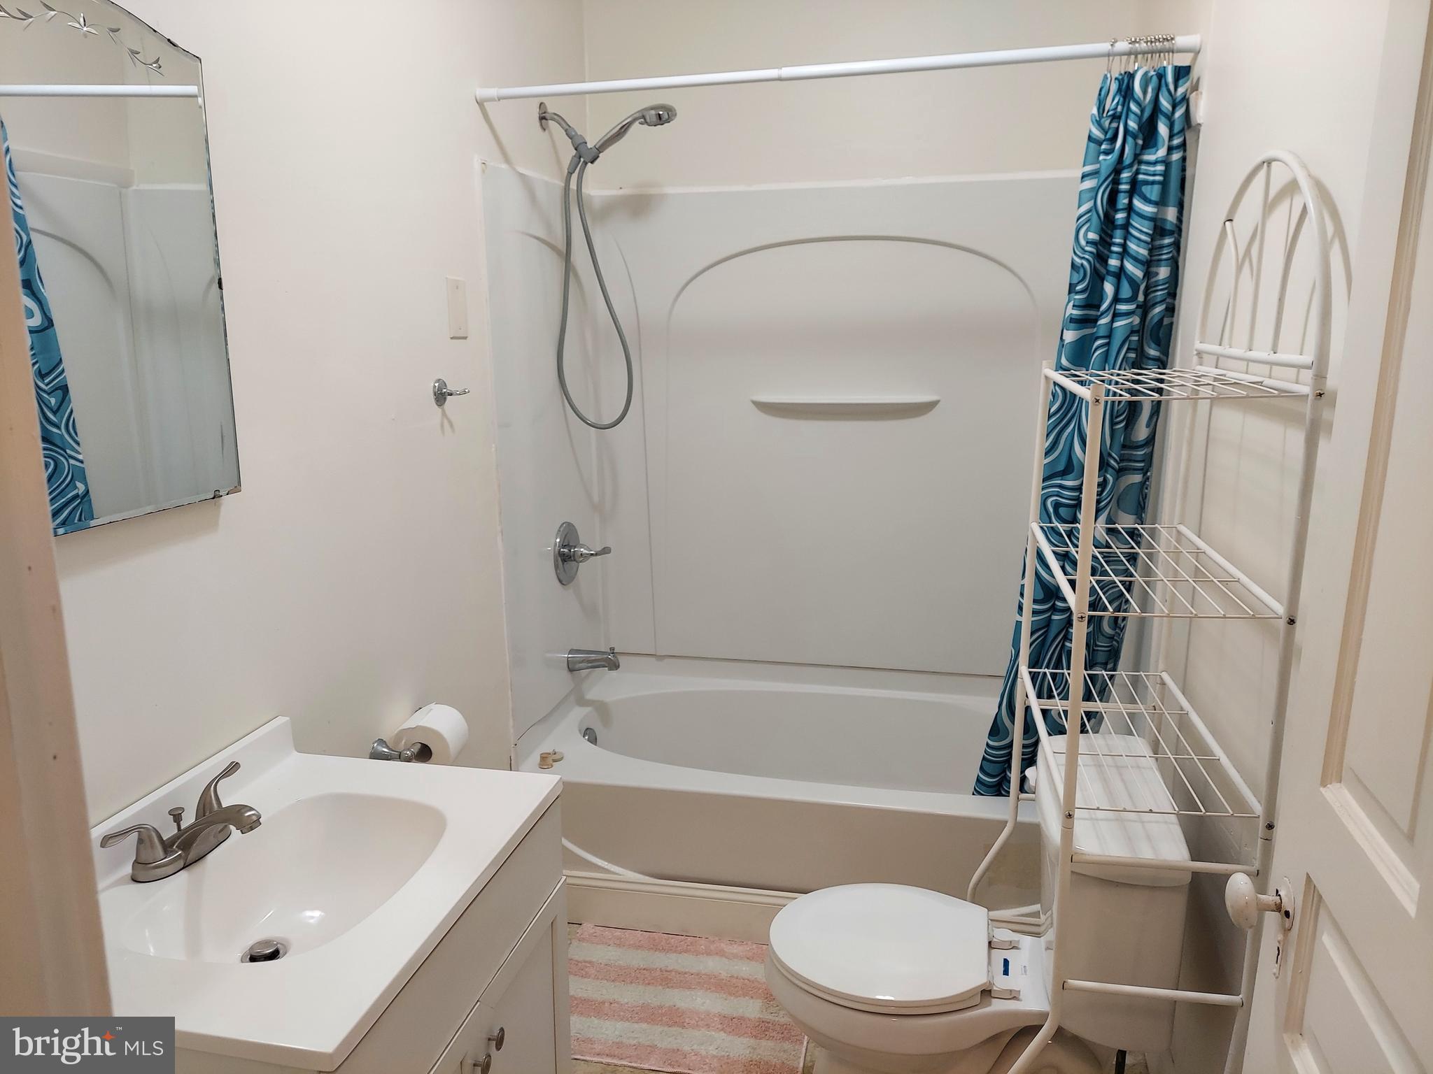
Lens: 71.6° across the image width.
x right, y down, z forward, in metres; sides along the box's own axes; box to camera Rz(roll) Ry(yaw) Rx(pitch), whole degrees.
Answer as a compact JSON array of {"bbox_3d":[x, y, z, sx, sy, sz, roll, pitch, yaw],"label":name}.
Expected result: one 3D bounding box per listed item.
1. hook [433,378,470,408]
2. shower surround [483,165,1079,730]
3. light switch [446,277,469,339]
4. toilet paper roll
[{"bbox_3d":[-0.564,-0.307,2.110,0.058,0.058,0.060,2,13,13],"label":"hook"},{"bbox_3d":[0.286,-0.211,2.594,1.507,1.425,0.728,2,13,13],"label":"shower surround"},{"bbox_3d":[-0.567,-0.501,2.175,0.008,0.121,0.078,2,13,13],"label":"light switch"},{"bbox_3d":[-0.571,0.415,2.002,0.116,0.116,0.099,2,13,13],"label":"toilet paper roll"}]

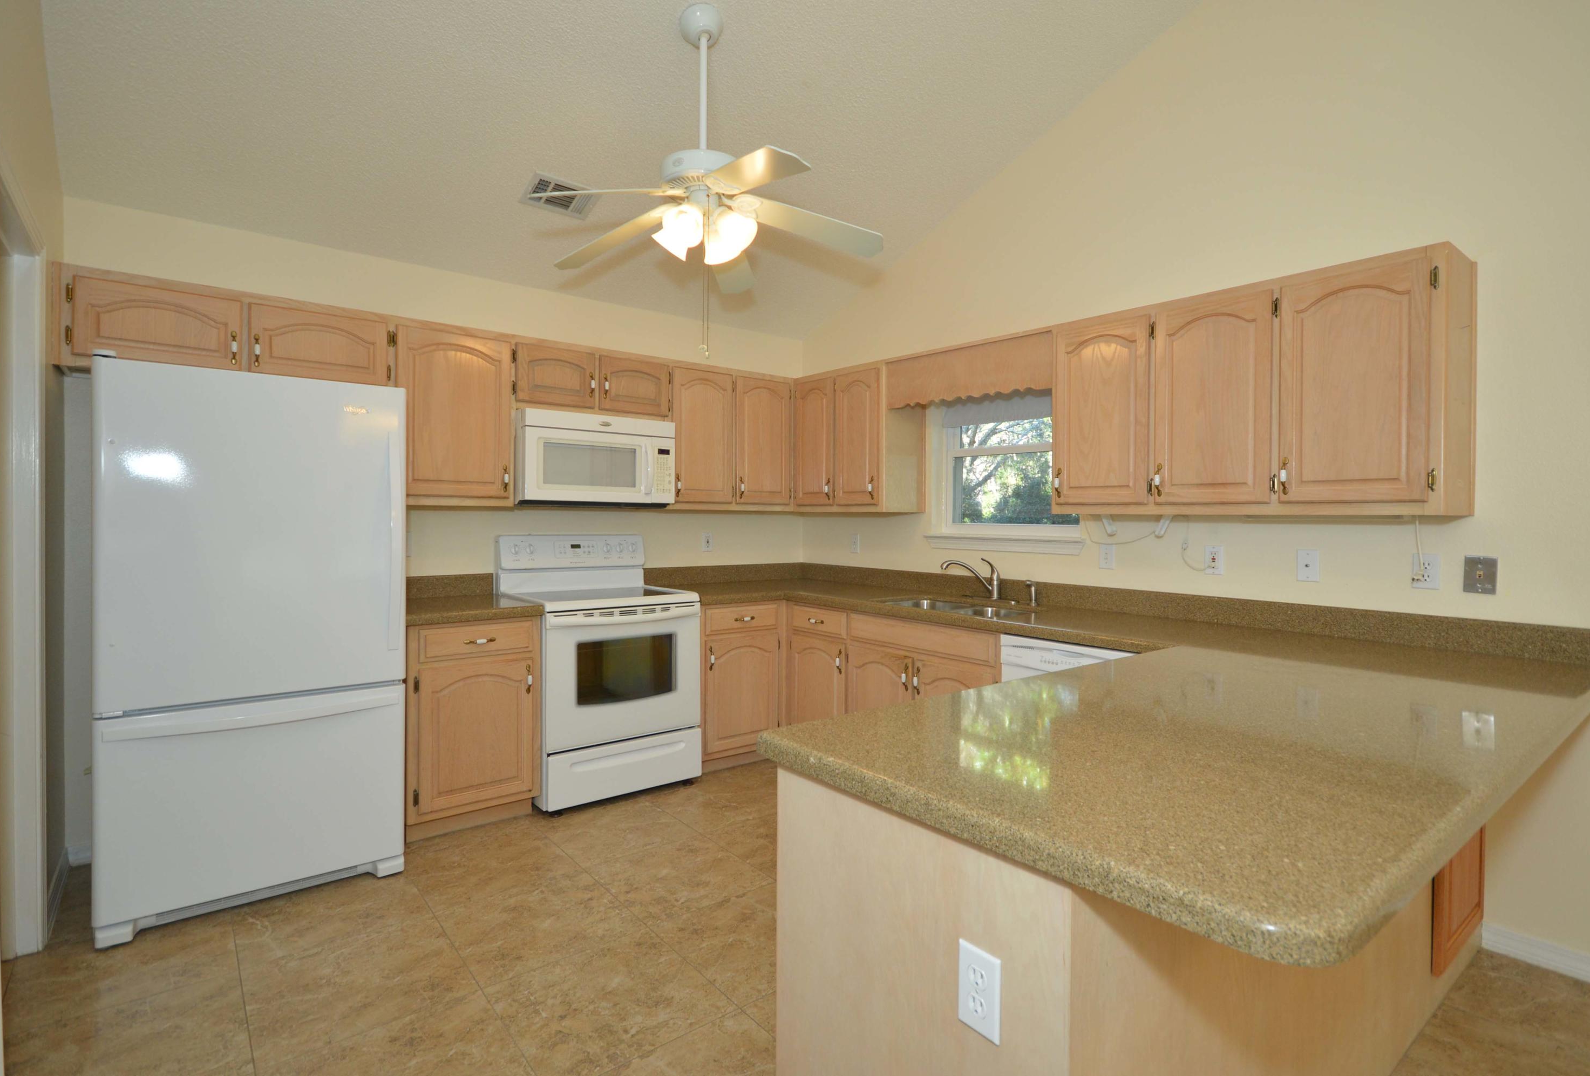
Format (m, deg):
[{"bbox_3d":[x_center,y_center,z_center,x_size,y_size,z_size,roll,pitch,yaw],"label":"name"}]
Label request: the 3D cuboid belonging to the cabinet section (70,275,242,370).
[{"bbox_3d":[-2.305,-0.743,2.783,0.458,0.268,0.355,0,2,-38],"label":"cabinet section"}]

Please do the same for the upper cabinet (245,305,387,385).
[{"bbox_3d":[-1.937,-0.748,3.090,0.475,0.282,0.325,-1,2,-39],"label":"upper cabinet"}]

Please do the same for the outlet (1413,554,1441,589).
[{"bbox_3d":[2.034,0.109,2.464,0.014,0.115,0.071,-1,2,-39],"label":"outlet"}]

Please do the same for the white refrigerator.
[{"bbox_3d":[-1.978,0.331,2.798,0.840,1.770,0.805,-1,2,-39],"label":"white refrigerator"}]

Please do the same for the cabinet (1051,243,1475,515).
[{"bbox_3d":[1.579,-0.472,2.768,0.334,0.779,1.272,-1,2,-39],"label":"cabinet"}]

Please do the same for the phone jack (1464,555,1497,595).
[{"bbox_3d":[2.117,0.116,2.361,0.014,0.117,0.077,-1,2,-39],"label":"phone jack"}]

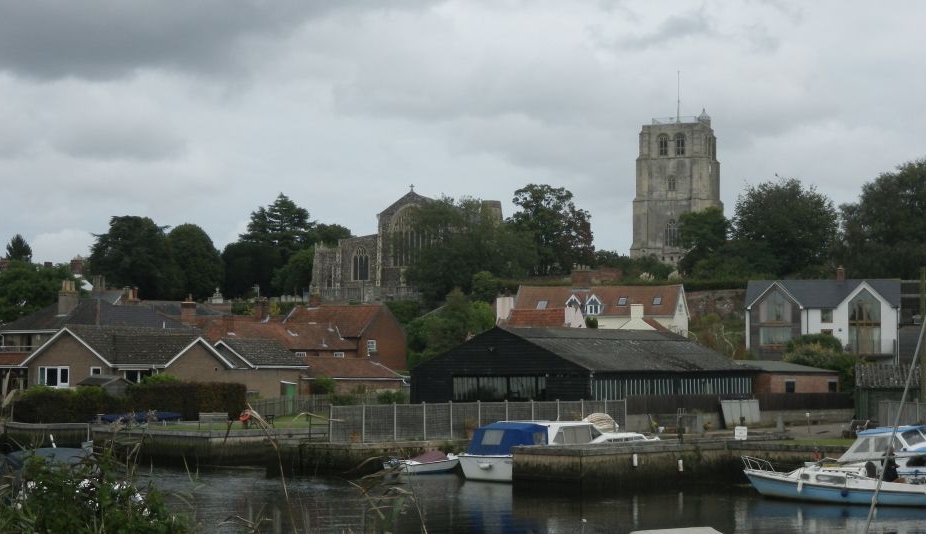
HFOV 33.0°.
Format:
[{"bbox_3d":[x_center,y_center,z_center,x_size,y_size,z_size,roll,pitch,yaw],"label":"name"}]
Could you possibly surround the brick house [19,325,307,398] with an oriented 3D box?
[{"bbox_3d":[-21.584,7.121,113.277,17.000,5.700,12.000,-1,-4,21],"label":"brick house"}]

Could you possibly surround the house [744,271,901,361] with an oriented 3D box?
[{"bbox_3d":[32.260,5.566,140.731,13.600,8.800,8.200,0,-4,10],"label":"house"}]

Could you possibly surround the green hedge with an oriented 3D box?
[{"bbox_3d":[-20.965,8.429,98.158,15.800,2.500,1.700,-1,-4,16],"label":"green hedge"}]

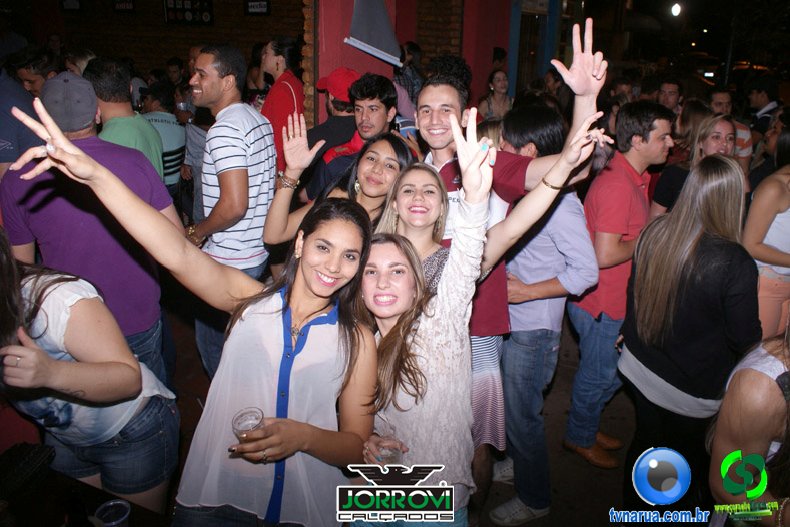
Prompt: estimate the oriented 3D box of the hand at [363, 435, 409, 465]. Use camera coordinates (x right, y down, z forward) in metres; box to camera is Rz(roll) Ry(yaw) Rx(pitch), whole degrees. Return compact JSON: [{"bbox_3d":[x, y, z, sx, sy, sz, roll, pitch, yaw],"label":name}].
[{"bbox_3d":[-0.024,0.473,1.490,0.110,0.085,0.090,-9,19,-36],"label":"hand"}]

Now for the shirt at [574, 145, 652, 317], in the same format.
[{"bbox_3d":[0.950,-0.125,2.560,0.310,0.710,0.470,7,16,21],"label":"shirt"}]

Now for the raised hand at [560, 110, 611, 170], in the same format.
[{"bbox_3d":[0.523,-0.337,1.610,0.085,0.170,0.090,38,9,24],"label":"raised hand"}]

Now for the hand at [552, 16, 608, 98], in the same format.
[{"bbox_3d":[0.465,-0.519,1.500,0.135,0.200,0.065,3,15,6],"label":"hand"}]

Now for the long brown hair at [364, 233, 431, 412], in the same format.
[{"bbox_3d":[0.004,0.151,1.520,0.200,0.450,0.220,2,15,1],"label":"long brown hair"}]

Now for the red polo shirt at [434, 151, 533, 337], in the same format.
[{"bbox_3d":[0.162,-0.067,1.980,0.540,0.680,0.290,3,15,5],"label":"red polo shirt"}]

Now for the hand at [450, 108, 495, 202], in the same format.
[{"bbox_3d":[0.164,-0.228,1.250,0.093,0.195,0.070,-3,15,6],"label":"hand"}]

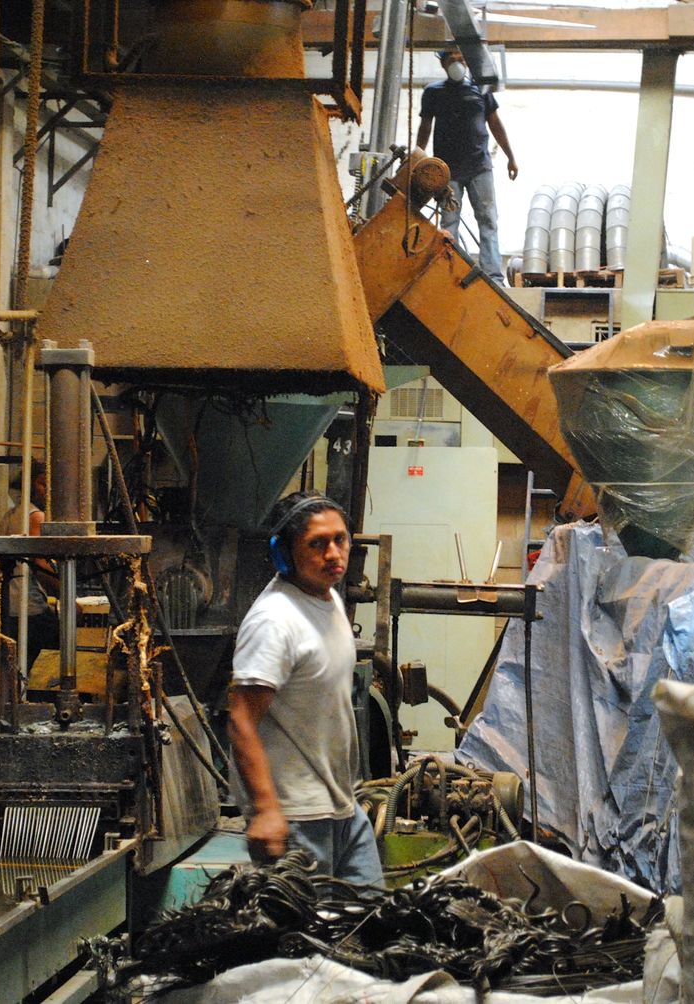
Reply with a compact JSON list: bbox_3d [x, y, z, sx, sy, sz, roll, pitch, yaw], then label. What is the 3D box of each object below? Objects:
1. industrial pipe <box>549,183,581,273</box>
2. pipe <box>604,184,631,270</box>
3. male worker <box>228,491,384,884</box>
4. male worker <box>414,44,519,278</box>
[{"bbox_3d":[1.538,-1.927,21.200,0.190,0.630,0.500,1,1,9],"label":"industrial pipe"},{"bbox_3d":[1.919,-1.935,21.200,0.190,0.630,0.500,1,1,9],"label":"pipe"},{"bbox_3d":[-0.114,0.805,8.000,0.420,1.670,0.460,2,2,35],"label":"male worker"},{"bbox_3d":[0.836,-2.332,20.900,0.680,1.700,0.420,1,1,-7],"label":"male worker"}]

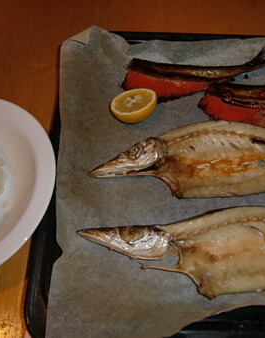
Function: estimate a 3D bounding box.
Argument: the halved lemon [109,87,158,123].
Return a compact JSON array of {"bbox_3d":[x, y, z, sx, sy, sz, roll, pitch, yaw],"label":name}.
[{"bbox_3d":[0.004,-0.070,0.371,0.055,0.027,0.055,-7,45,11],"label":"halved lemon"}]

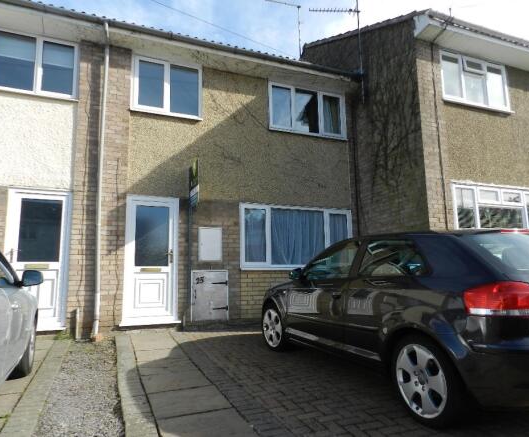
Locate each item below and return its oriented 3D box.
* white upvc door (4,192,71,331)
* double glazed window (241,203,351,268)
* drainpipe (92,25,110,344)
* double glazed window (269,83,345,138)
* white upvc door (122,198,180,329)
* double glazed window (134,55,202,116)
[{"bbox_3d":[-3.295,0.574,5.611,0.840,2.010,0.120,2,-10,-21],"label":"white upvc door"},{"bbox_3d":[0.672,0.364,7.237,2.353,1.173,0.120,2,-10,-21],"label":"double glazed window"},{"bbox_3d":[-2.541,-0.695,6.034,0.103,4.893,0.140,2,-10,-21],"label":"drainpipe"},{"bbox_3d":[0.896,-2.141,7.781,1.731,1.002,0.120,2,-10,-21],"label":"double glazed window"},{"bbox_3d":[-1.790,0.647,6.200,0.840,2.025,0.120,2,-10,-21],"label":"white upvc door"},{"bbox_3d":[-1.677,-2.283,6.776,1.187,0.999,0.120,2,-10,-21],"label":"double glazed window"}]

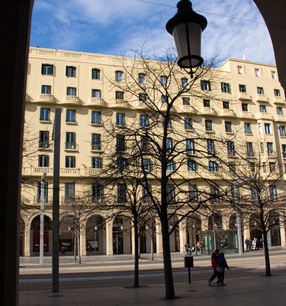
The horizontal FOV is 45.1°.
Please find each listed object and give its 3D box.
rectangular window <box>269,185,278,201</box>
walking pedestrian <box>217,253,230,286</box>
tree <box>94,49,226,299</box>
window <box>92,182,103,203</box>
[{"bbox_3d":[21.070,6.411,55.822,1.250,2.600,0.250,2,-15,-17],"label":"rectangular window"},{"bbox_3d":[3.963,5.837,17.396,0.550,1.600,0.500,2,-15,-17],"label":"walking pedestrian"},{"bbox_3d":[0.658,0.341,14.772,5.100,10.960,5.000,2,-15,-17],"label":"tree"},{"bbox_3d":[-6.286,5.457,47.497,1.500,2.650,0.250,2,-15,-17],"label":"window"}]

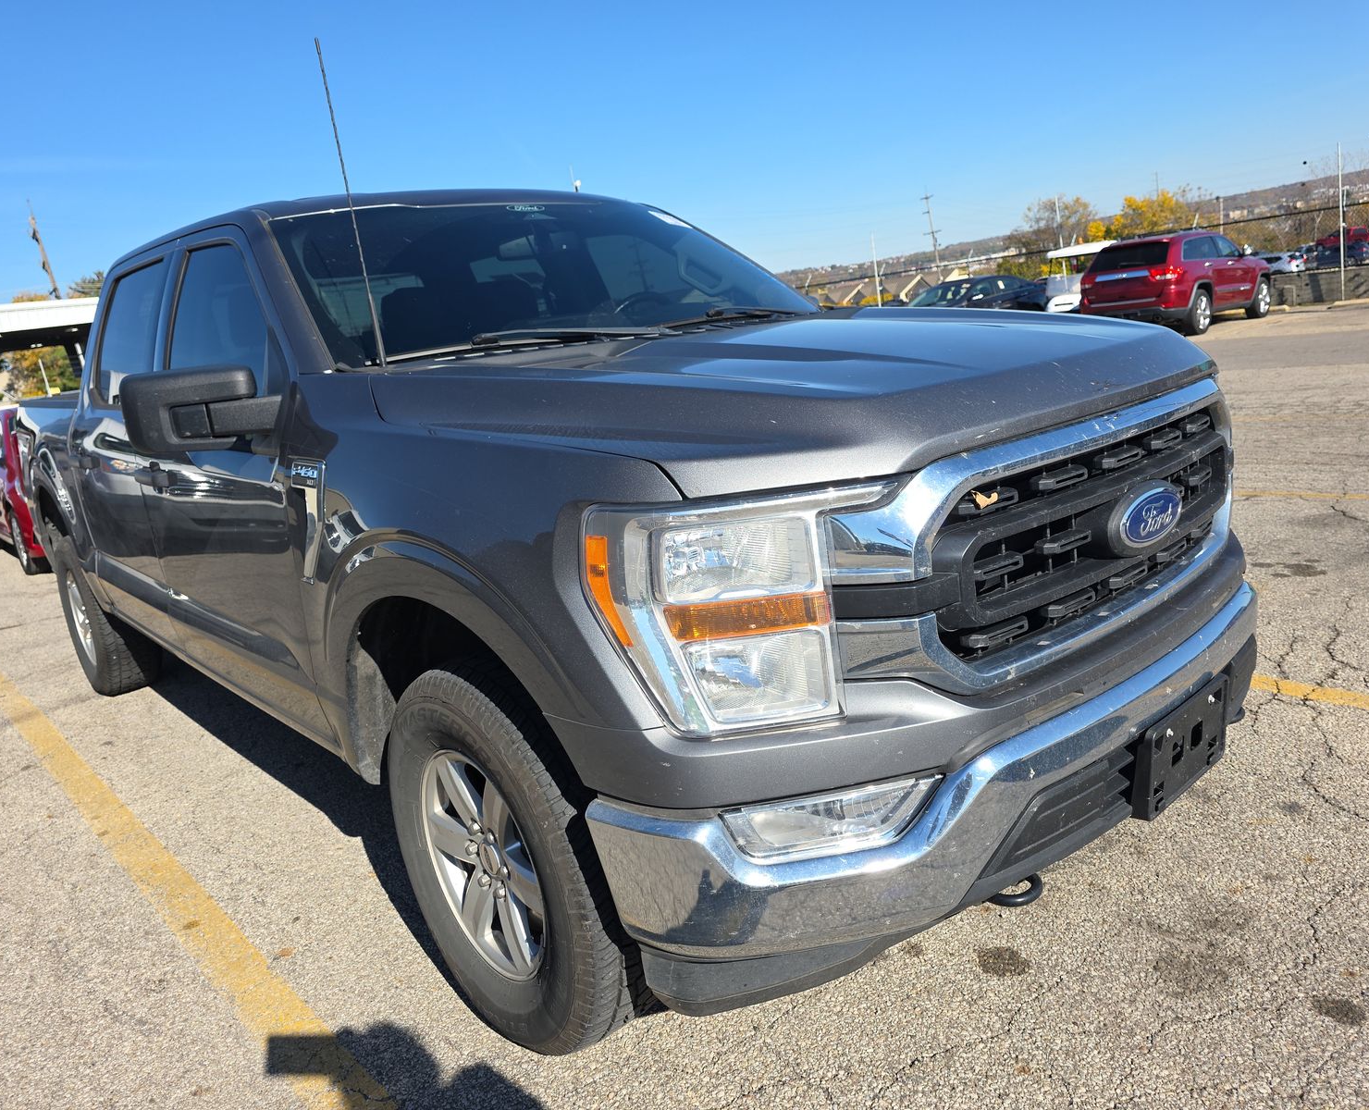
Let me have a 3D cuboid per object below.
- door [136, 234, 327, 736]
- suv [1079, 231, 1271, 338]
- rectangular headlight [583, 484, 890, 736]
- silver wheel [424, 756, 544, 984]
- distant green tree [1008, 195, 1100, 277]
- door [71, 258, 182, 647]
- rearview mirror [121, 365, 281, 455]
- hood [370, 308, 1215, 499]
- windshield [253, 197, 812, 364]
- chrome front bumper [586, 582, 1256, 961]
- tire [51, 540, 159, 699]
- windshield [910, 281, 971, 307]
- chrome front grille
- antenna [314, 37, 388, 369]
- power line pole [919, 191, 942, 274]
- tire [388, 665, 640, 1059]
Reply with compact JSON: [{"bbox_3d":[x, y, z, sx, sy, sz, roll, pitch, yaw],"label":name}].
[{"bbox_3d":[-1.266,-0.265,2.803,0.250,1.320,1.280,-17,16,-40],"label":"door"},{"bbox_3d":[9.250,-5.060,18.300,4.800,1.760,1.940,-19,16,-40],"label":"suv"},{"bbox_3d":[0.117,0.065,1.477,0.410,0.350,0.330,-18,17,-39],"label":"rectangular headlight"},{"bbox_3d":[-0.347,0.603,2.046,0.200,0.480,0.480,-16,16,-37],"label":"silver wheel"},{"bbox_3d":[20.185,-16.953,53.900,5.600,6.500,5.200,-2,14,21],"label":"distant green tree"},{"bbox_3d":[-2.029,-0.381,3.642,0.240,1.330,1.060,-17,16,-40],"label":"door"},{"bbox_3d":[-1.104,-0.327,2.222,0.330,0.215,0.230,-18,17,-39],"label":"rearview mirror"},{"bbox_3d":[0.358,-0.433,2.235,1.780,0.250,1.250,-17,16,-40],"label":"hood"},{"bbox_3d":[-0.344,-0.851,2.885,1.680,0.114,0.884,-18,52,-39],"label":"windshield"},{"bbox_3d":[0.747,0.279,2.034,1.970,0.275,0.540,-18,17,-39],"label":"chrome front bumper"},{"bbox_3d":[-2.790,0.258,4.802,0.270,0.805,0.810,-18,17,-39],"label":"tire"},{"bbox_3d":[6.420,-6.370,24.200,0.750,0.460,1.430,-16,14,-32],"label":"windshield"},{"bbox_3d":[0.799,-0.093,1.848,1.480,0.420,0.220,-17,16,-40],"label":"chrome front grille"},{"bbox_3d":[-0.759,-0.790,2.231,0.015,0.740,0.015,-16,10,-40],"label":"antenna"},{"bbox_3d":[25.501,-31.273,100.178,2.200,12.000,0.500,-3,14,15],"label":"power line pole"},{"bbox_3d":[-0.339,0.599,2.053,0.275,0.800,0.800,-16,16,-37],"label":"tire"}]

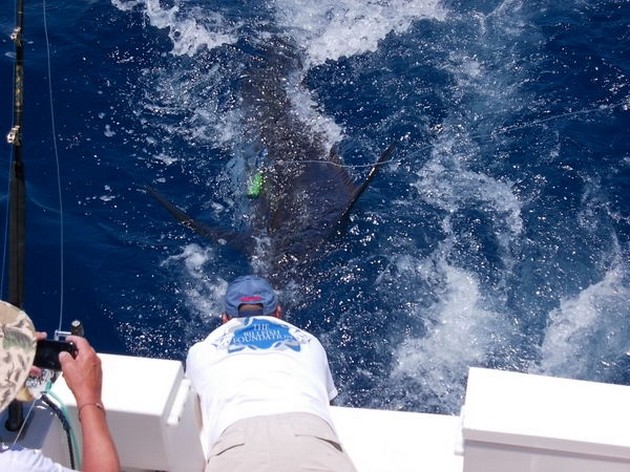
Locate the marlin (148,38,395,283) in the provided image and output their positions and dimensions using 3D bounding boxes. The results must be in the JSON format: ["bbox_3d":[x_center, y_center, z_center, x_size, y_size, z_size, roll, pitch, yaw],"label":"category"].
[{"bbox_3d":[-0.215,-0.252,7.482,1.200,0.520,2.850,-3,33,-1],"label":"marlin"}]

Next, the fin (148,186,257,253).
[{"bbox_3d":[-0.548,-0.067,7.057,0.700,0.110,0.180,25,41,36],"label":"fin"}]

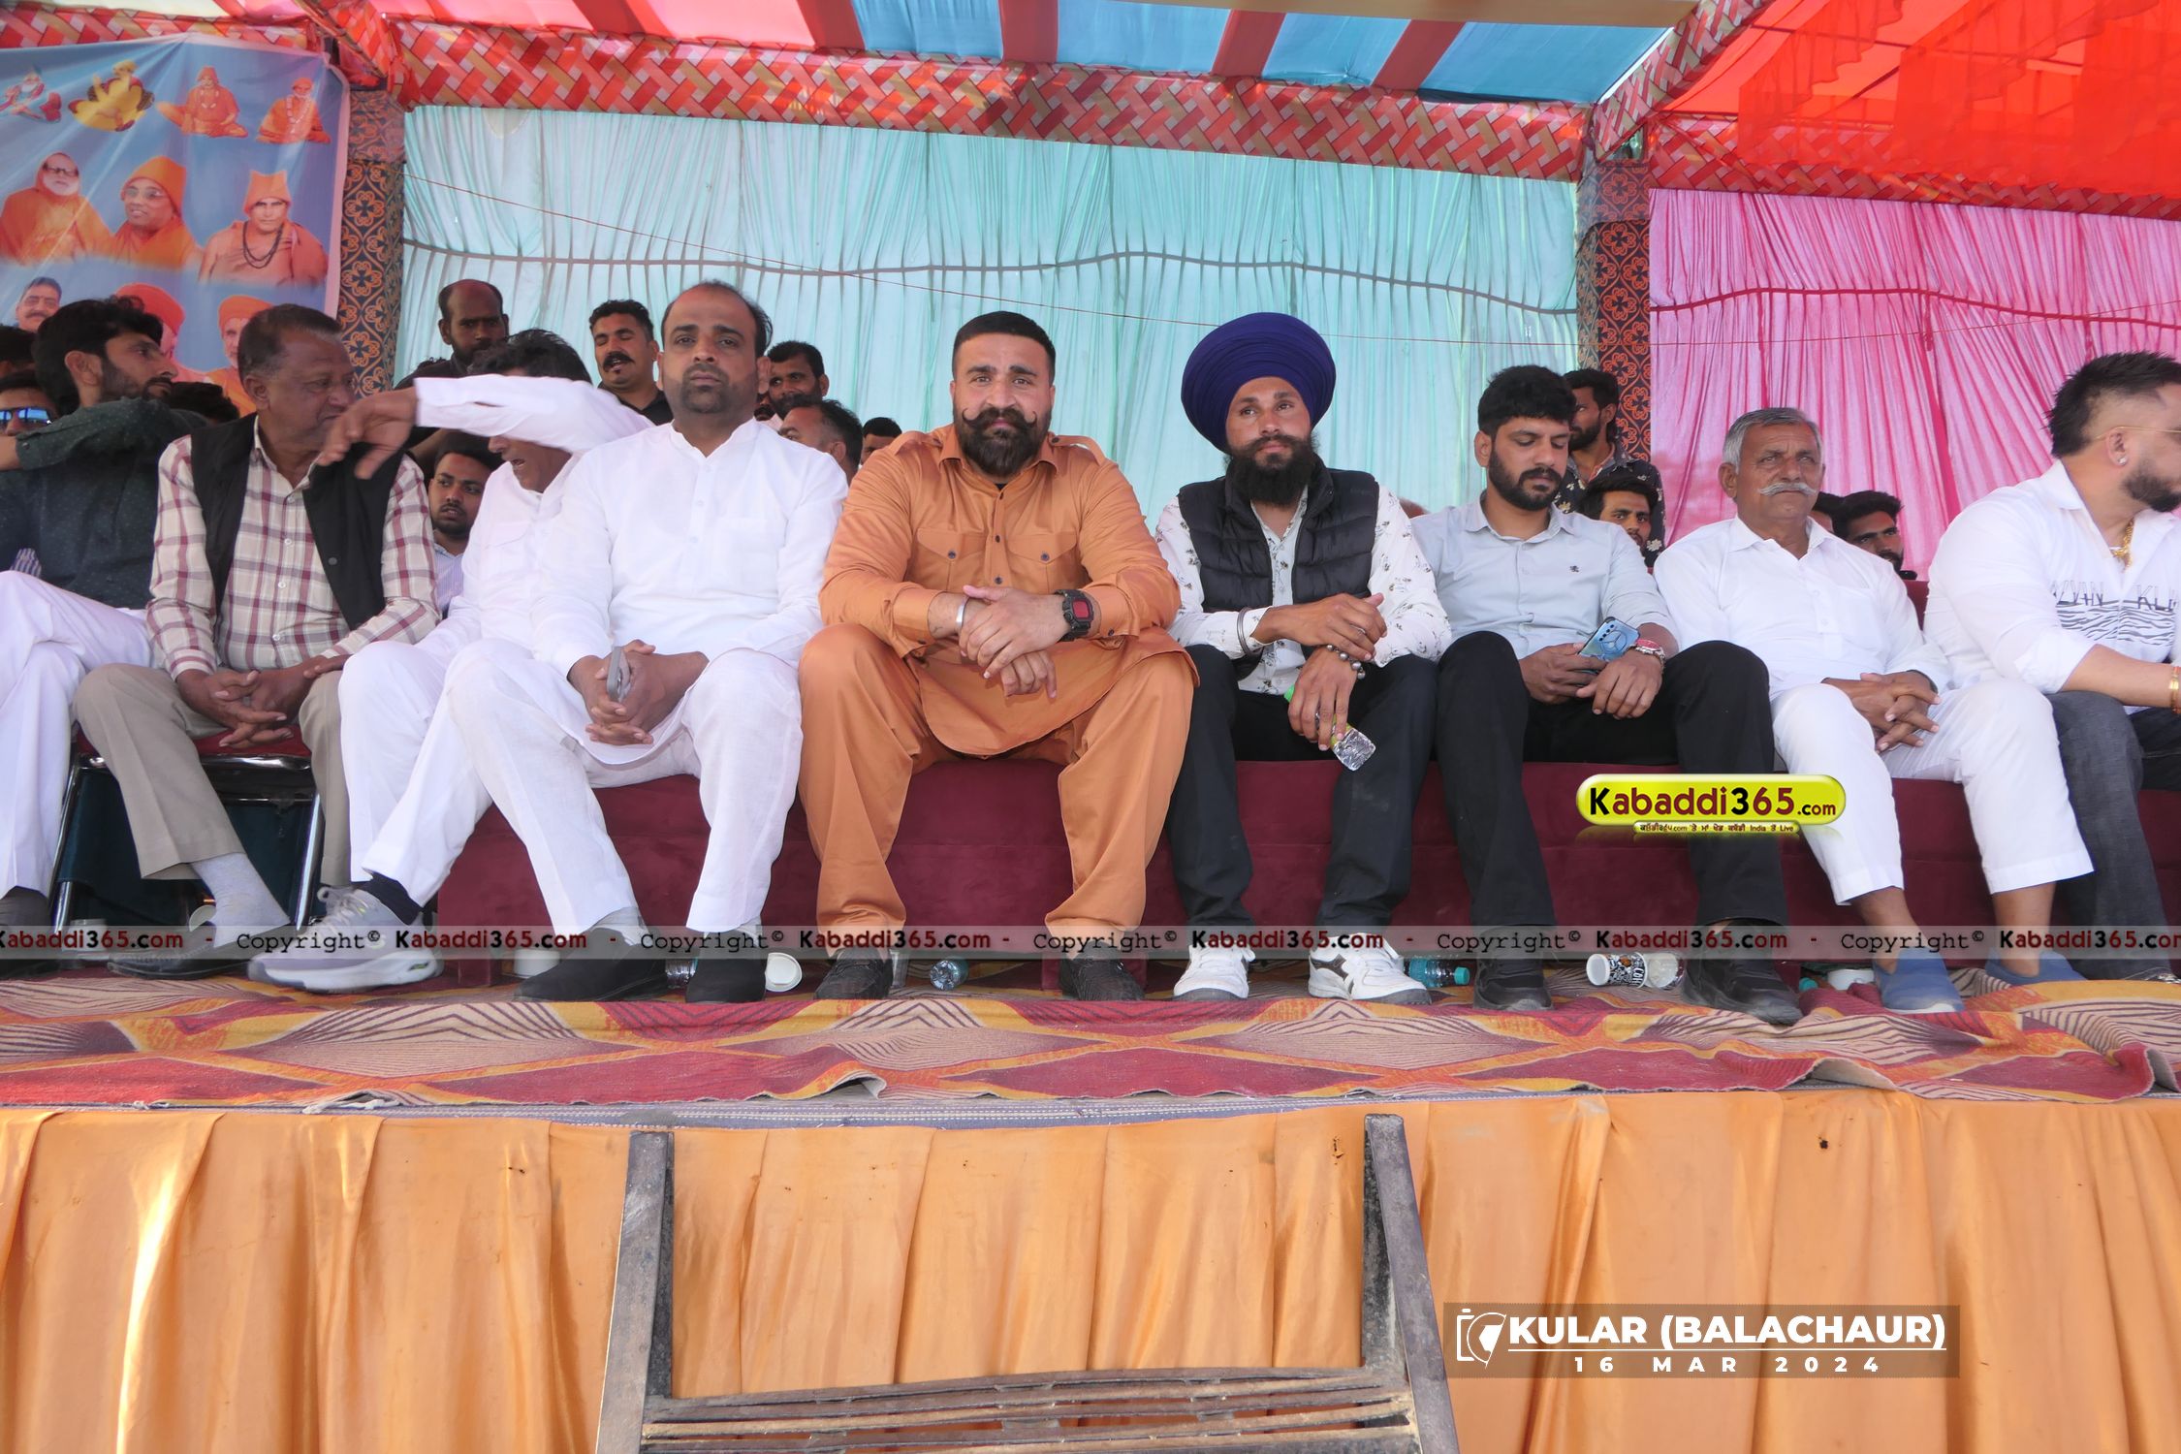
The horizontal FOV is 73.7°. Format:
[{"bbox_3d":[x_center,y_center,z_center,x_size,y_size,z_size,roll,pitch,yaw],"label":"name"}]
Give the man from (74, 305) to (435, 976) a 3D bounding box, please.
[{"bbox_3d":[-1.490,-0.198,2.670,0.570,1.240,0.770,1,-3,-15],"label":"man"}]

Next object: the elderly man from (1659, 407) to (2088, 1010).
[{"bbox_3d":[1.400,-0.092,2.700,0.640,1.100,0.820,1,-3,1],"label":"elderly man"}]

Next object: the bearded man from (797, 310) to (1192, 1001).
[{"bbox_3d":[-0.155,-0.154,2.520,0.620,1.170,0.740,1,-3,-3],"label":"bearded man"}]

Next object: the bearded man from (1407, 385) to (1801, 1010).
[{"bbox_3d":[0.800,-0.117,2.530,0.570,1.120,0.840,0,-3,7],"label":"bearded man"}]

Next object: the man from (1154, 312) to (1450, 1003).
[{"bbox_3d":[0.365,-0.165,2.580,0.520,1.210,0.800,1,-3,0],"label":"man"}]

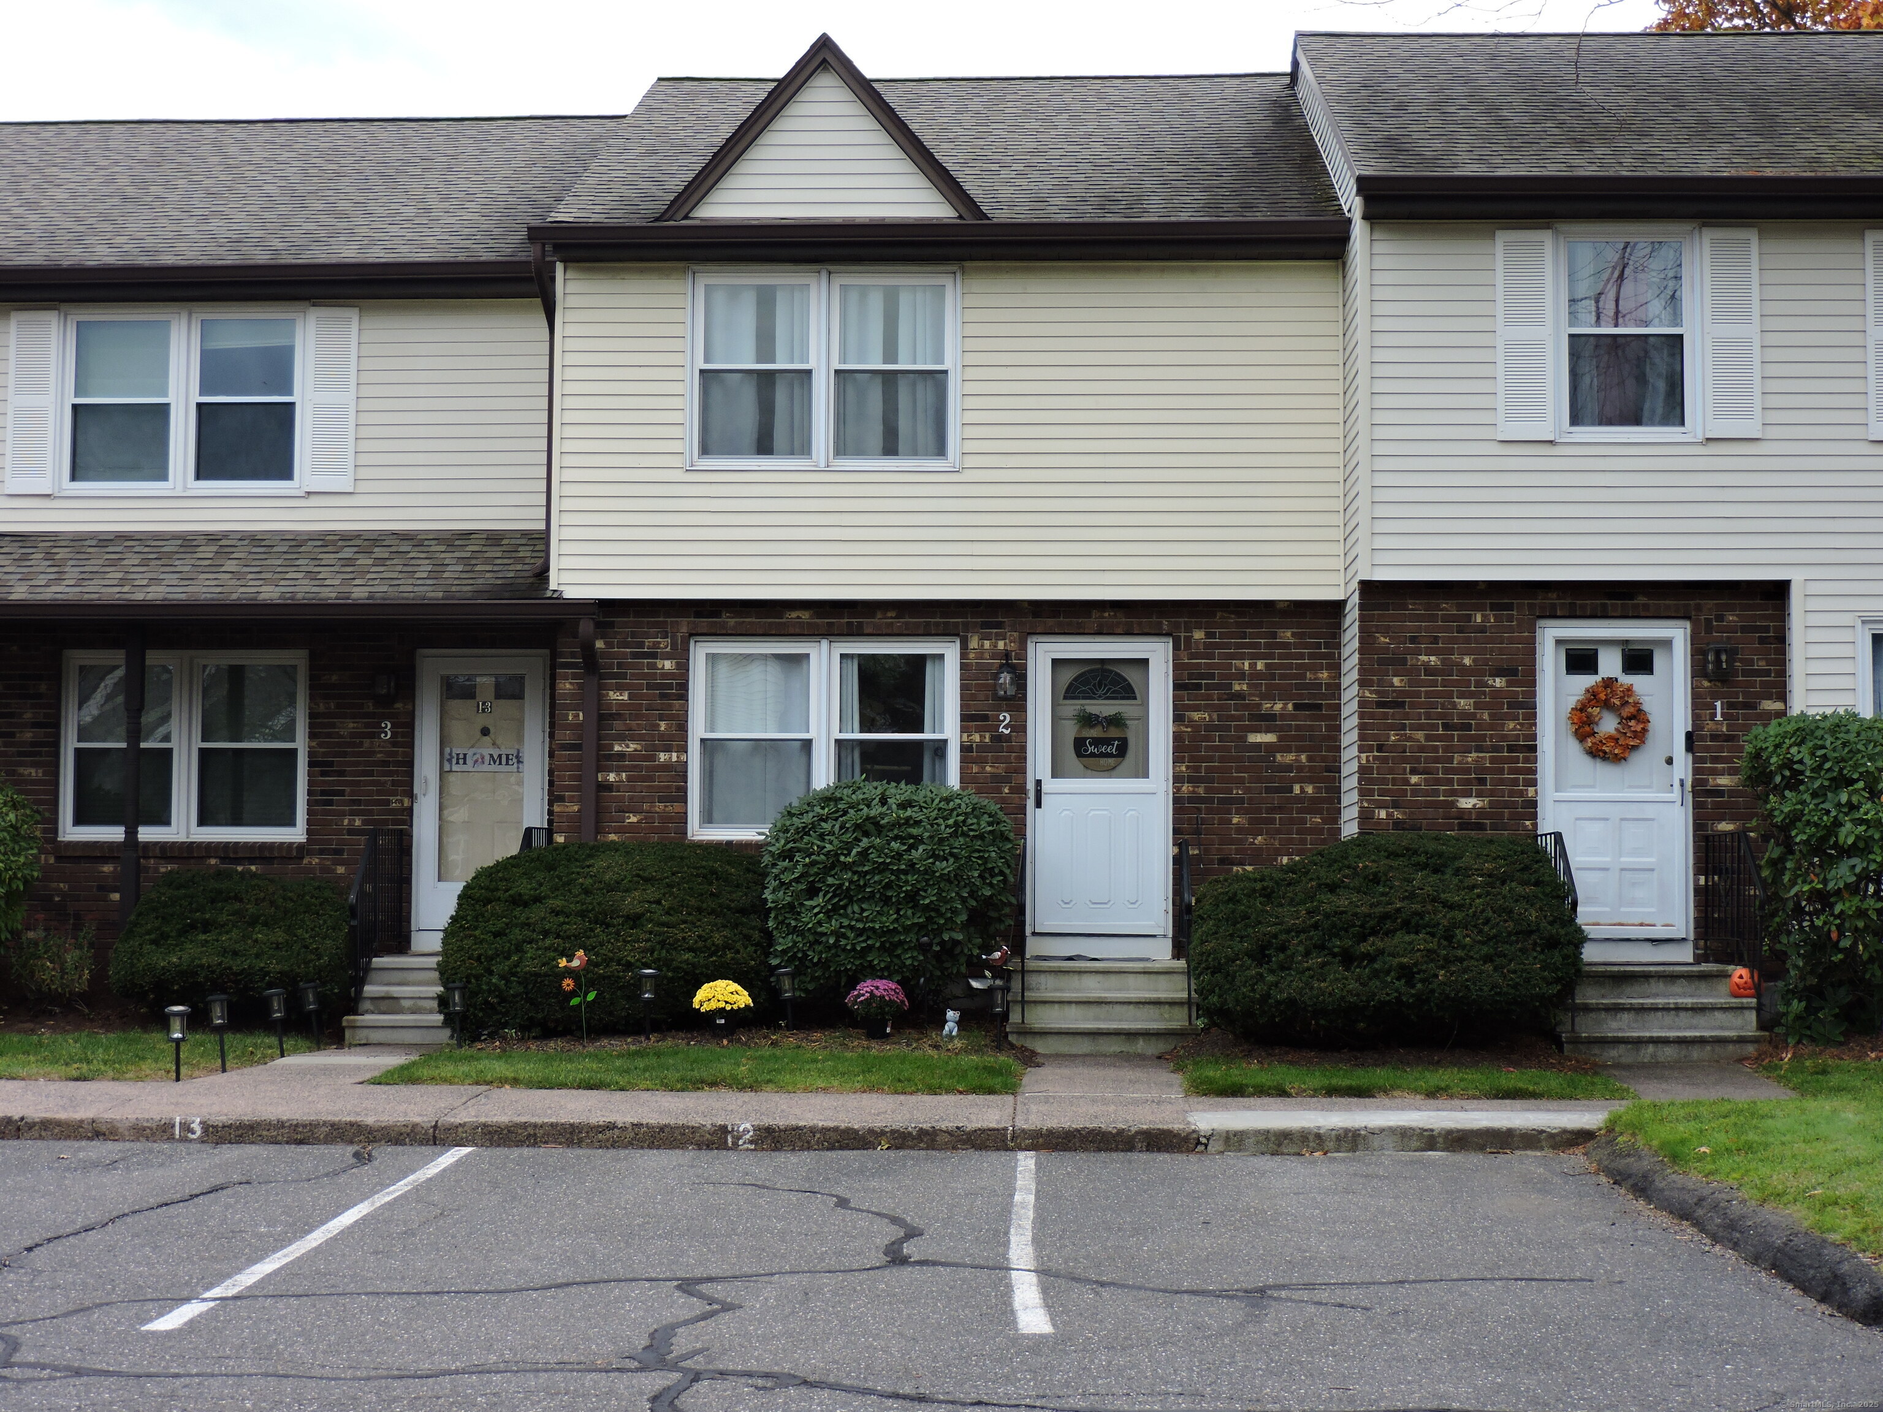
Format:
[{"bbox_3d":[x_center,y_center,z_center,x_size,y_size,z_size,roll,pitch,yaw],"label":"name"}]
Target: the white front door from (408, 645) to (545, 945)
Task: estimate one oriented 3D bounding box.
[{"bbox_3d":[-3.399,0.705,22.050,0.980,2.160,0.100,0,-4,2],"label":"white front door"}]

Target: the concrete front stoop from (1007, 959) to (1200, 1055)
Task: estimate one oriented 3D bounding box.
[{"bbox_3d":[1.057,1.992,19.810,1.245,0.560,1.500,0,-4,2],"label":"concrete front stoop"}]

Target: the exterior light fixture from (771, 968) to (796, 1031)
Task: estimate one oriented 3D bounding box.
[{"bbox_3d":[-0.962,1.845,18.818,0.135,0.400,0.135,-5,-4,1],"label":"exterior light fixture"}]

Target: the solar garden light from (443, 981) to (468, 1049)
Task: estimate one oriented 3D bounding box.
[{"bbox_3d":[-3.111,1.986,19.200,0.140,0.430,0.140,0,-4,2],"label":"solar garden light"}]

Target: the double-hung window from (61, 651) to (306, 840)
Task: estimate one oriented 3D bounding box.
[{"bbox_3d":[-5.612,0.289,22.151,1.830,1.400,0.110,0,-4,2],"label":"double-hung window"}]

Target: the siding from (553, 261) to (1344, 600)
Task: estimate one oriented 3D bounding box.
[{"bbox_3d":[0.048,-1.888,20.580,5.430,2.330,0.150,0,-4,2],"label":"siding"}]

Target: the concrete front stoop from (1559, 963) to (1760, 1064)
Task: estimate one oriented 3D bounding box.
[{"bbox_3d":[4.330,1.901,18.594,1.240,0.560,1.500,0,-4,2],"label":"concrete front stoop"}]

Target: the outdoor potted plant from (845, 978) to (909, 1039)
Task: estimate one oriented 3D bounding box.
[{"bbox_3d":[-0.406,1.897,18.814,0.400,0.386,0.400,0,-4,2],"label":"outdoor potted plant"}]

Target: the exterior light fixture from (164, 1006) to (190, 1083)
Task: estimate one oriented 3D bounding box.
[{"bbox_3d":[-4.258,1.887,16.708,0.142,0.430,0.142,0,-4,2],"label":"exterior light fixture"}]

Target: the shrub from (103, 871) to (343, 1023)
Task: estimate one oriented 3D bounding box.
[{"bbox_3d":[-4.797,1.609,20.136,1.600,1.020,1.350,0,-4,2],"label":"shrub"}]

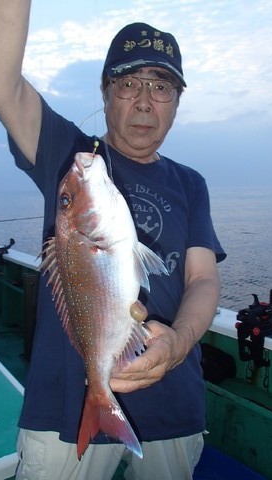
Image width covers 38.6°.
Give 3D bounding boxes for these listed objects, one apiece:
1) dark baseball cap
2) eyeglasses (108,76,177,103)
[{"bbox_3d":[0.017,-0.397,0.850,0.178,0.152,0.262,1,10,-9],"label":"dark baseball cap"},{"bbox_3d":[0.006,-0.309,0.836,0.138,0.050,0.140,1,10,-9],"label":"eyeglasses"}]

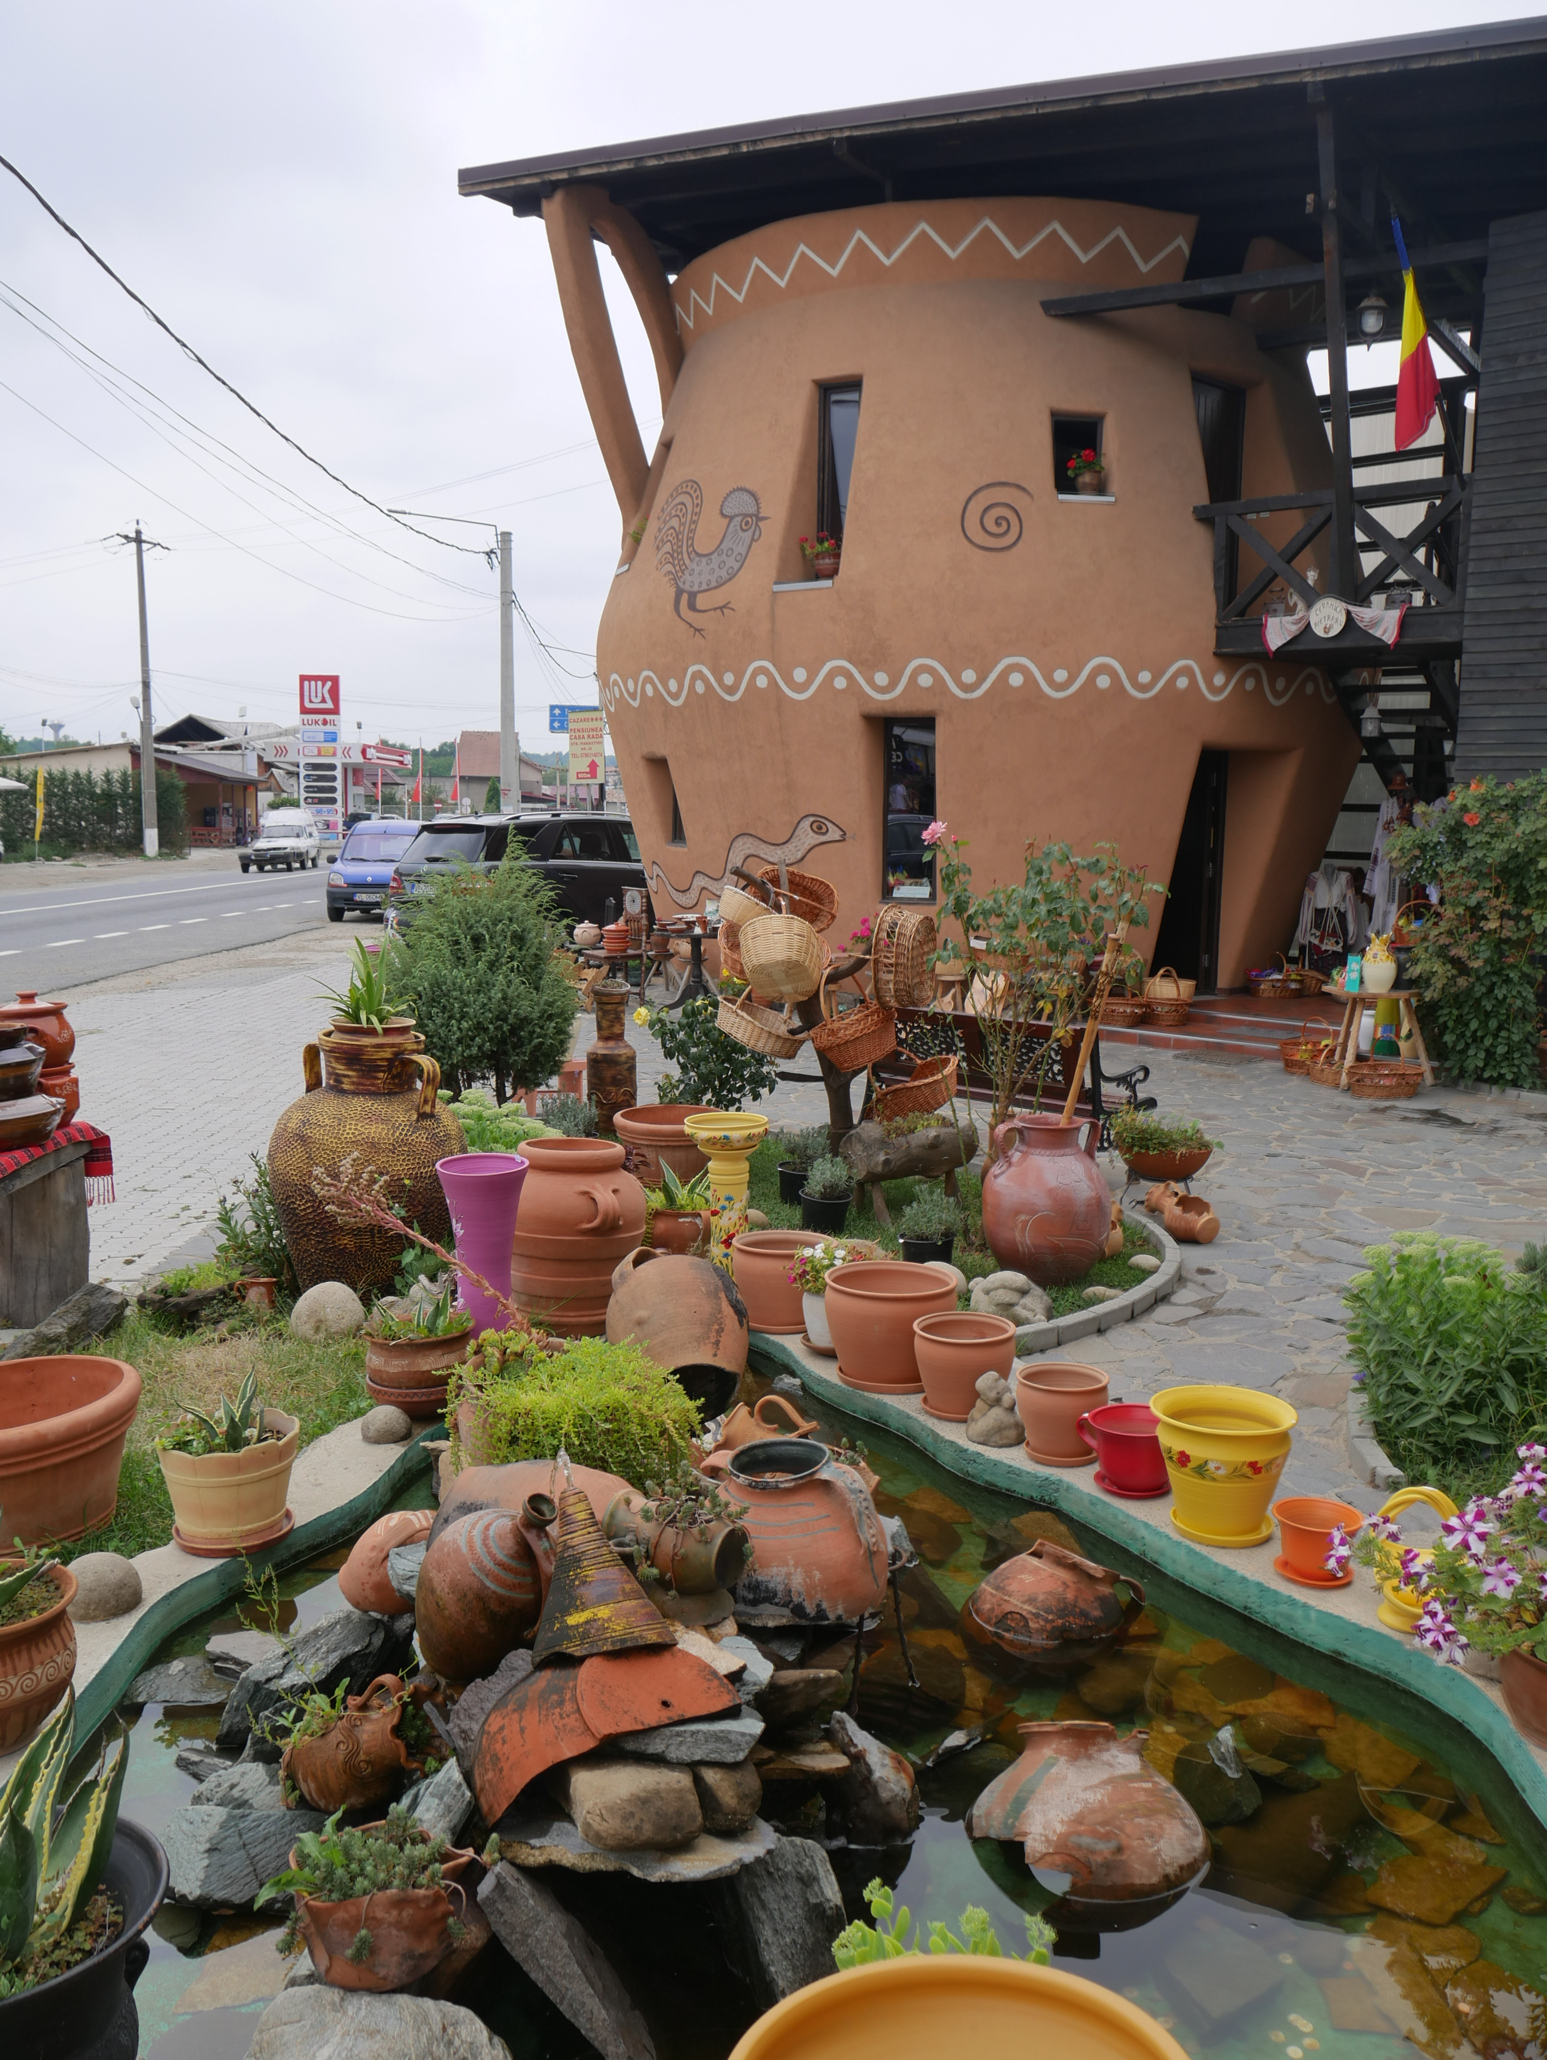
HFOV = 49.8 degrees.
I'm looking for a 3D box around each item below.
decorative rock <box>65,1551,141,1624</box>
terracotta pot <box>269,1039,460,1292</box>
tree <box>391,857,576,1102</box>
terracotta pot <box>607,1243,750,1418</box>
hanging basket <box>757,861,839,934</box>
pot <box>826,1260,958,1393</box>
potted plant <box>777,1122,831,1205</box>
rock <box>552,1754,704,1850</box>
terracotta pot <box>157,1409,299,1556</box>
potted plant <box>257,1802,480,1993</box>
[{"bbox_3d":[-1.395,1.161,3.470,0.155,0.120,0.145,-2,7,-23],"label":"decorative rock"},{"bbox_3d":[-1.393,0.455,5.704,0.640,0.836,0.640,0,7,0],"label":"terracotta pot"},{"bbox_3d":[-1.586,-0.212,9.239,1.020,1.469,1.000,-1,7,-10],"label":"tree"},{"bbox_3d":[-0.277,0.865,4.780,0.410,0.410,0.430,-15,42,-7],"label":"terracotta pot"},{"bbox_3d":[0.109,-0.575,7.289,0.340,0.250,0.250,21,13,8],"label":"hanging basket"},{"bbox_3d":[0.345,0.876,4.892,0.387,0.299,0.387,0,7,0],"label":"pot"},{"bbox_3d":[0.124,0.552,6.924,0.225,0.318,0.225,0,7,0],"label":"potted plant"},{"bbox_3d":[-0.236,1.250,2.690,0.235,0.140,0.170,-1,7,-6],"label":"rock"},{"bbox_3d":[-1.231,1.030,3.788,0.303,0.233,0.303,0,7,0],"label":"terracotta pot"},{"bbox_3d":[-0.623,1.346,2.580,0.310,0.250,0.260,-1,7,-6],"label":"potted plant"}]

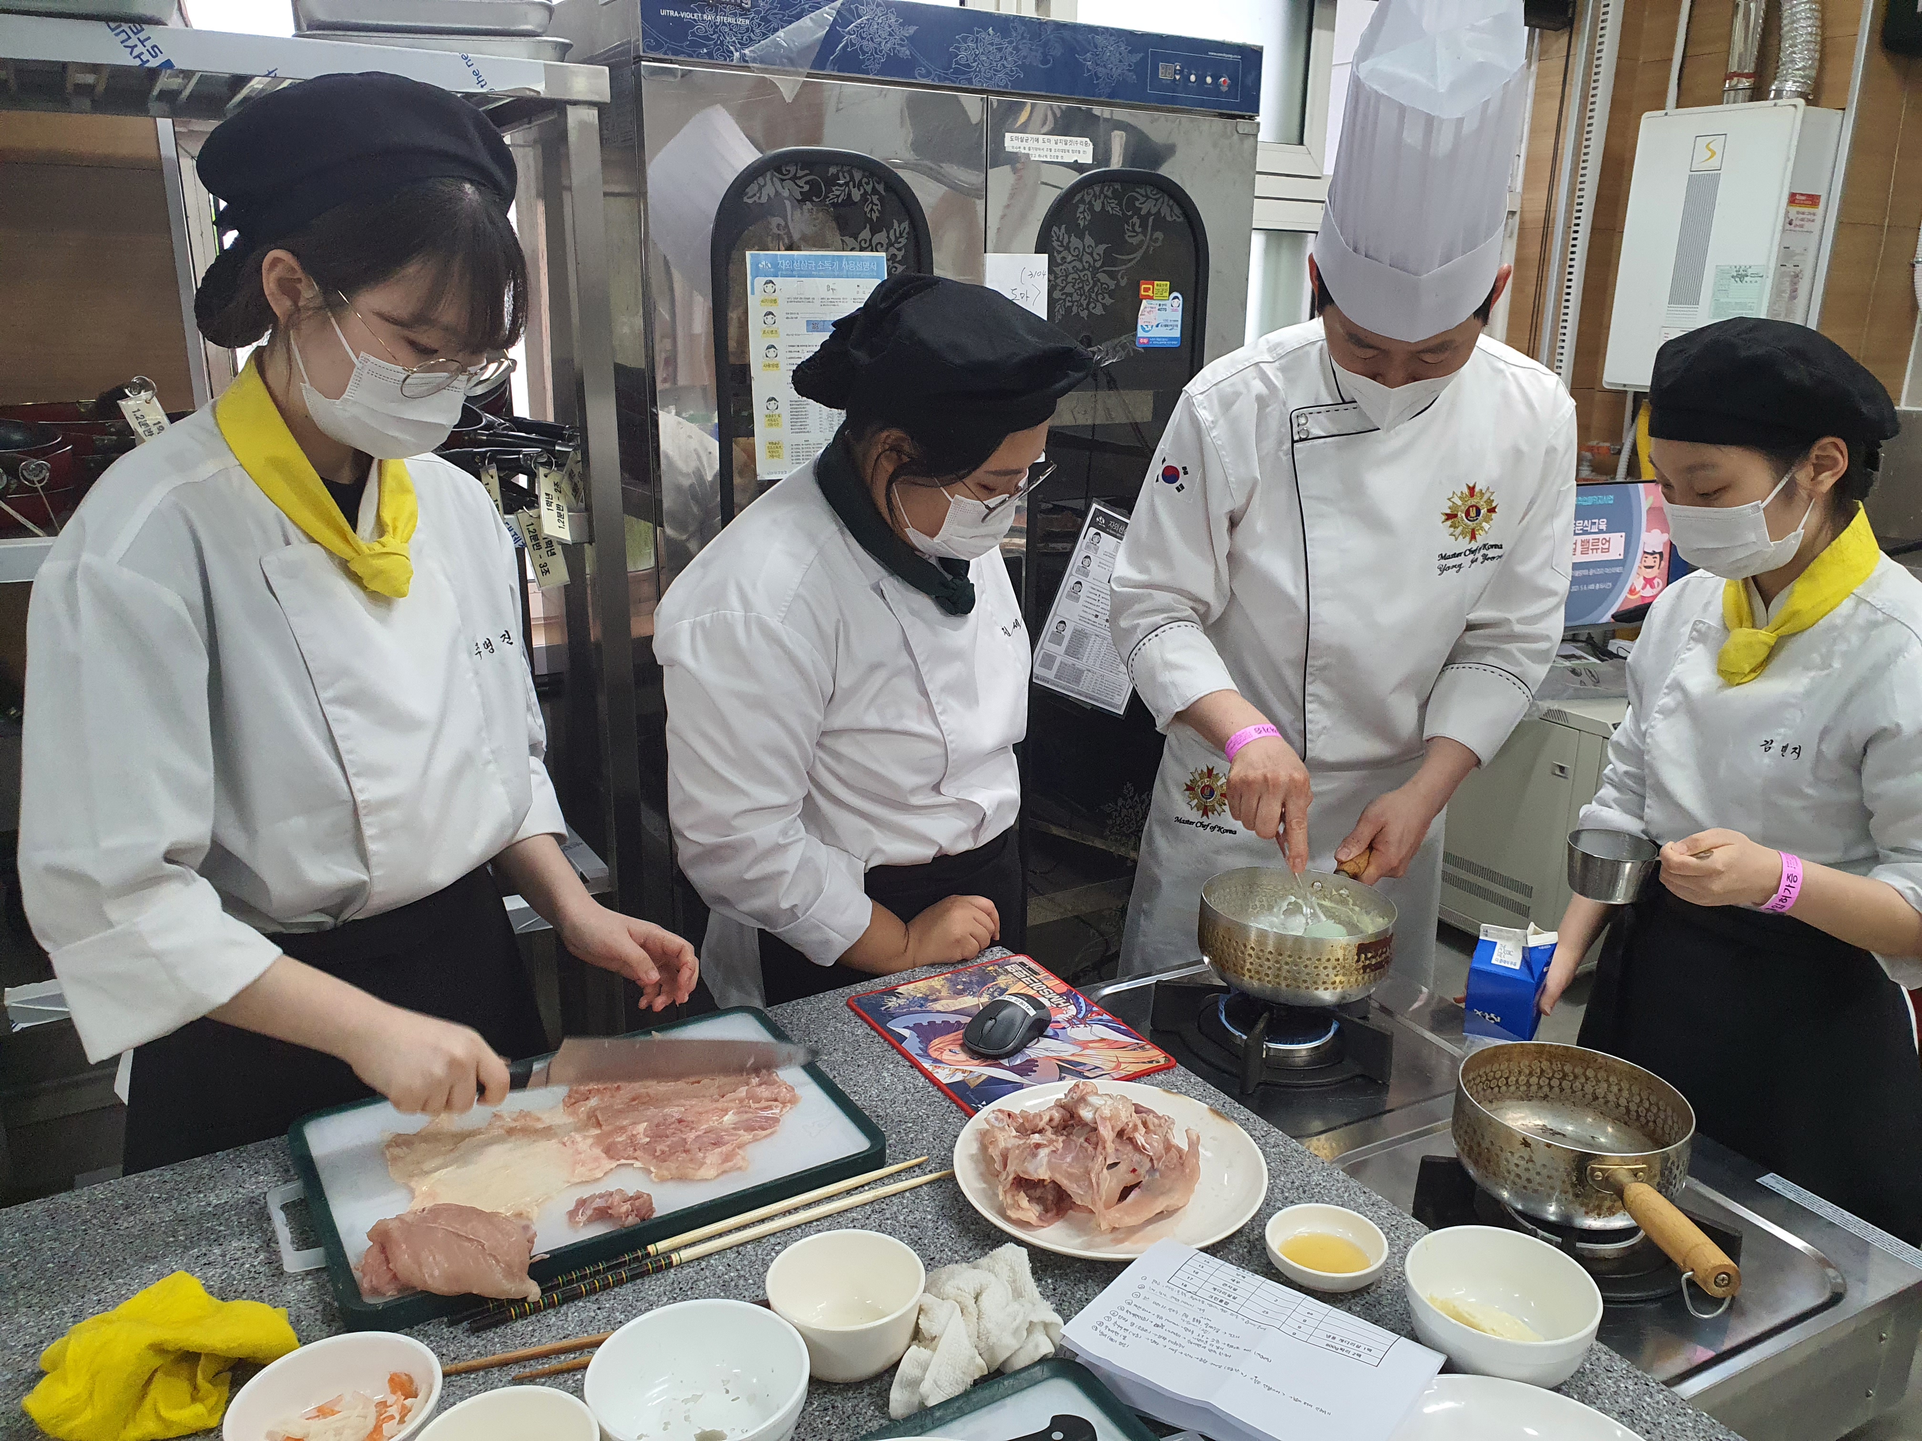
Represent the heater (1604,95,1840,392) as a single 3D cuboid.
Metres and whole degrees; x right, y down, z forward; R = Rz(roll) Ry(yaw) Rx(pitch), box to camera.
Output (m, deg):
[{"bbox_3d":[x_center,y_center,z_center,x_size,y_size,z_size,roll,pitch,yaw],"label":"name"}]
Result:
[{"bbox_3d":[1.702,-1.043,3.241,0.200,0.600,0.340,-11,20,-34],"label":"heater"}]

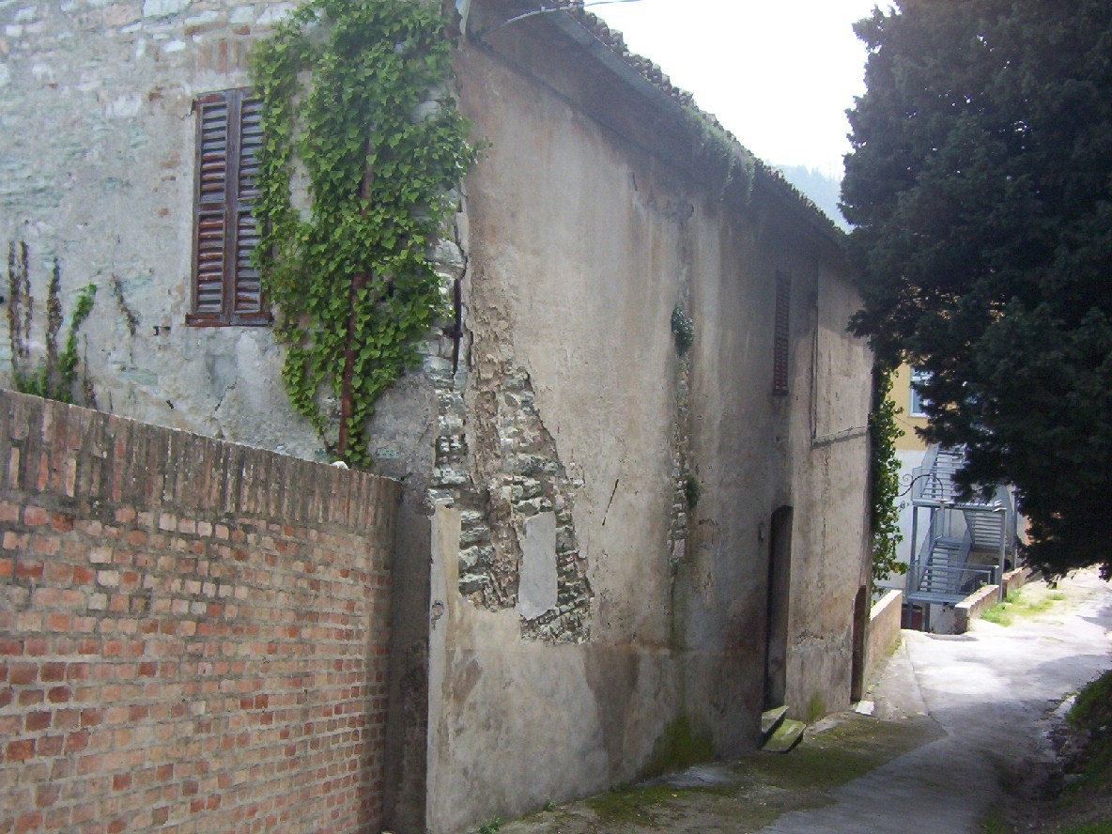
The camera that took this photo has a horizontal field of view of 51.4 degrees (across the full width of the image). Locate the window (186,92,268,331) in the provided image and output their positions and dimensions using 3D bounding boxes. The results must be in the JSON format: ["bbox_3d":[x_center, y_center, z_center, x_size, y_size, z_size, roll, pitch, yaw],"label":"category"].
[{"bbox_3d":[-1.812,-1.162,6.432,0.570,1.302,0.100,3,3,26],"label":"window"}]

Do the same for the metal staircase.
[{"bbox_3d":[13.635,3.387,38.712,3.000,5.766,4.600,3,3,25],"label":"metal staircase"}]

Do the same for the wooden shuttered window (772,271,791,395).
[{"bbox_3d":[2.641,-0.971,13.487,0.100,1.443,0.857,3,3,22],"label":"wooden shuttered window"}]

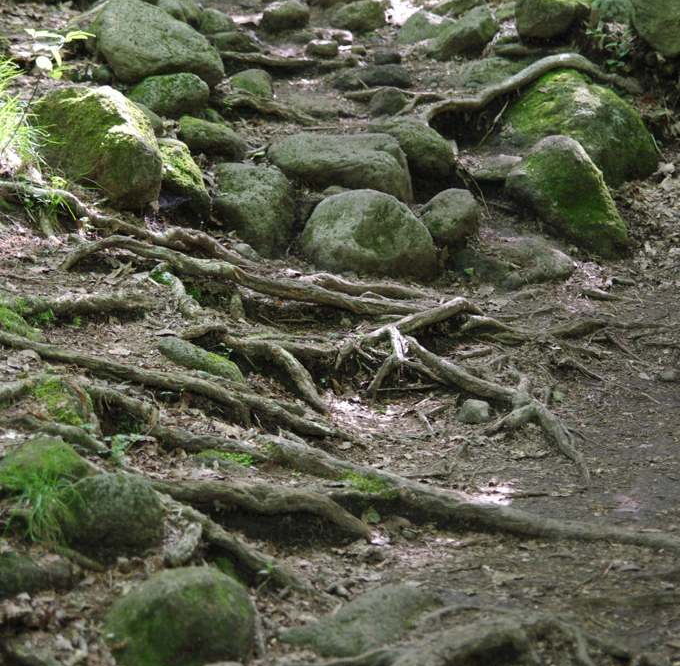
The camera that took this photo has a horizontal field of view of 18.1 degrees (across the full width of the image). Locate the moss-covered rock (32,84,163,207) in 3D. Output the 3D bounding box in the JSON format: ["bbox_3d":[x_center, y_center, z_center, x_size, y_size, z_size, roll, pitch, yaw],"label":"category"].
[{"bbox_3d":[-0.785,-0.607,6.900,0.421,0.376,0.370,0,11,0],"label":"moss-covered rock"}]

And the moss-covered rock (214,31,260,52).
[{"bbox_3d":[-0.471,-1.307,9.600,0.220,0.110,0.190,0,7,0],"label":"moss-covered rock"}]

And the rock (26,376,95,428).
[{"bbox_3d":[-0.627,0.154,4.800,0.150,0.105,0.140,0,7,0],"label":"rock"}]

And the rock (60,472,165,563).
[{"bbox_3d":[-0.443,0.359,4.150,0.200,0.165,0.190,0,7,0],"label":"rock"}]

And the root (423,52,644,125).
[{"bbox_3d":[0.718,-0.907,7.900,0.853,0.260,0.307,-4,11,-20],"label":"root"}]

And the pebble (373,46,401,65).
[{"bbox_3d":[0.199,-1.185,9.100,0.120,0.085,0.102,0,11,0],"label":"pebble"}]

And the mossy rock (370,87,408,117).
[{"bbox_3d":[0.194,-0.899,8.350,0.145,0.115,0.140,0,7,0],"label":"mossy rock"}]

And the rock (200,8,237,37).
[{"bbox_3d":[-0.627,-1.591,10.915,0.195,0.153,0.174,0,8,0],"label":"rock"}]

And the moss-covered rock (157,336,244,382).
[{"bbox_3d":[-0.452,0.083,6.898,0.280,0.130,0.130,5,9,30],"label":"moss-covered rock"}]

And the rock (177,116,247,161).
[{"bbox_3d":[-0.577,-0.876,9.600,0.320,0.199,0.250,0,9,0],"label":"rock"}]

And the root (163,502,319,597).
[{"bbox_3d":[-0.262,0.581,5.721,0.500,0.180,0.120,7,10,40],"label":"root"}]

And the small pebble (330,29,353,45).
[{"bbox_3d":[0.007,-1.373,9.900,0.100,0.070,0.090,0,7,0],"label":"small pebble"}]

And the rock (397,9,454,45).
[{"bbox_3d":[0.406,-1.431,10.000,0.280,0.165,0.250,0,7,0],"label":"rock"}]

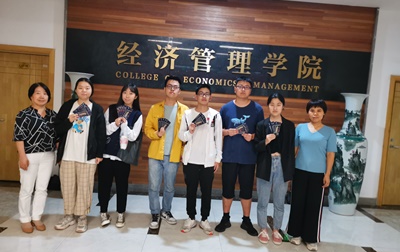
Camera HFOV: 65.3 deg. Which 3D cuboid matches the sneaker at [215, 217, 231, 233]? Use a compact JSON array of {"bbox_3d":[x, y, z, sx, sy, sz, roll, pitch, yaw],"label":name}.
[{"bbox_3d":[0.279,1.152,3.655,0.105,0.120,0.290,8,6,35],"label":"sneaker"}]

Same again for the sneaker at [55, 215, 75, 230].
[{"bbox_3d":[-1.479,1.052,3.439,0.100,0.115,0.270,6,6,24],"label":"sneaker"}]

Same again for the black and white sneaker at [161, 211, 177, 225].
[{"bbox_3d":[-0.377,1.097,3.786,0.105,0.110,0.285,0,7,-43],"label":"black and white sneaker"}]

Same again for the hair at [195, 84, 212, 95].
[{"bbox_3d":[0.038,-0.378,3.495,0.180,0.155,0.195,4,5,-1],"label":"hair"}]

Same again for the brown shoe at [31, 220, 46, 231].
[{"bbox_3d":[-1.728,1.051,3.357,0.235,0.080,0.088,9,7,42],"label":"brown shoe"}]

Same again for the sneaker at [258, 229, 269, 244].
[{"bbox_3d":[0.714,1.209,3.467,0.092,0.100,0.245,4,5,-1],"label":"sneaker"}]

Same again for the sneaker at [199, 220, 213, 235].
[{"bbox_3d":[0.074,1.147,3.585,0.105,0.110,0.280,2,6,-26],"label":"sneaker"}]

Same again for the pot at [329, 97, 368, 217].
[{"bbox_3d":[2.152,0.407,4.526,0.455,1.720,0.455,4,5,0],"label":"pot"}]

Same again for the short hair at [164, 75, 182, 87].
[{"bbox_3d":[-0.315,-0.497,3.640,0.185,0.160,0.200,4,5,-3],"label":"short hair"}]

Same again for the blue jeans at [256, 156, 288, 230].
[{"bbox_3d":[0.811,0.755,3.495,0.370,0.890,0.260,4,5,4],"label":"blue jeans"}]

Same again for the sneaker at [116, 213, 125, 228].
[{"bbox_3d":[-0.919,1.069,3.627,0.095,0.125,0.260,3,5,-12],"label":"sneaker"}]

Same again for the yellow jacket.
[{"bbox_3d":[-0.390,0.066,3.570,0.500,0.720,0.310,3,5,-7],"label":"yellow jacket"}]

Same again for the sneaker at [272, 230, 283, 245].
[{"bbox_3d":[0.861,1.216,3.479,0.095,0.105,0.255,5,5,9],"label":"sneaker"}]

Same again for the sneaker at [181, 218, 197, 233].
[{"bbox_3d":[-0.120,1.133,3.587,0.105,0.115,0.285,7,6,29],"label":"sneaker"}]

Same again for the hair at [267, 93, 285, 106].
[{"bbox_3d":[0.822,-0.265,3.390,0.185,0.180,0.200,5,5,10],"label":"hair"}]

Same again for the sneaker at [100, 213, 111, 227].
[{"bbox_3d":[-1.097,1.057,3.614,0.095,0.125,0.260,2,5,-19],"label":"sneaker"}]

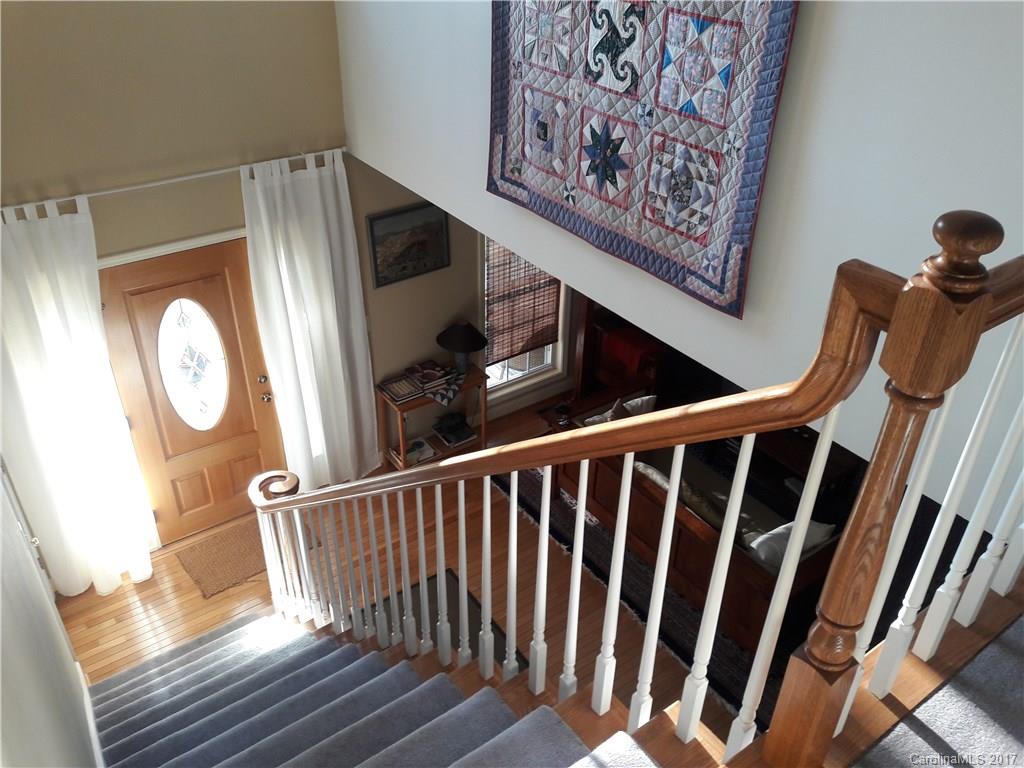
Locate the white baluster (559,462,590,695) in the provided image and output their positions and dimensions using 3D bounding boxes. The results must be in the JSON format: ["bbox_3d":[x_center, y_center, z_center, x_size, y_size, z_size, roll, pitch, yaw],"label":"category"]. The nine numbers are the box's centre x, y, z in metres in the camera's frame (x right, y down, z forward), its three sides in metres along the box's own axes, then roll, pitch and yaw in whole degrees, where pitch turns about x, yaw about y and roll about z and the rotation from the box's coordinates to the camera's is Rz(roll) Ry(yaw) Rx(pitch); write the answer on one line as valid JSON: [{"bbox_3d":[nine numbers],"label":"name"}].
[{"bbox_3d":[0.146,0.521,1.939,0.033,0.867,0.033,-21,39,-30],"label":"white baluster"}]

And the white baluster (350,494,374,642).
[{"bbox_3d":[-0.577,0.785,3.275,0.033,0.861,0.033,-21,38,-30],"label":"white baluster"}]

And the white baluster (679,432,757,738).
[{"bbox_3d":[0.364,0.400,1.503,0.033,0.765,0.033,-21,38,-30],"label":"white baluster"}]

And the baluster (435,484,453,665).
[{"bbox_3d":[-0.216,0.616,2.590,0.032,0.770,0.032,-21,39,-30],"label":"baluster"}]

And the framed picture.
[{"bbox_3d":[-0.682,-0.963,5.680,0.620,0.525,0.030,-21,39,-30],"label":"framed picture"}]

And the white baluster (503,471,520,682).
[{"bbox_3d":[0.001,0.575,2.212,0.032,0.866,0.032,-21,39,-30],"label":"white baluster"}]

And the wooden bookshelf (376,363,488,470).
[{"bbox_3d":[-0.580,0.292,6.354,0.776,0.704,0.300,-21,39,-30],"label":"wooden bookshelf"}]

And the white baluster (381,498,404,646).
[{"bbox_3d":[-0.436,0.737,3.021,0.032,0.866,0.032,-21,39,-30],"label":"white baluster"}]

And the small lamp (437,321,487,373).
[{"bbox_3d":[-0.367,-0.261,6.108,0.370,0.420,0.370,1,33,0],"label":"small lamp"}]

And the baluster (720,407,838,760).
[{"bbox_3d":[0.436,0.406,1.389,0.033,0.880,0.033,-21,38,-30],"label":"baluster"}]

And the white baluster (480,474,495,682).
[{"bbox_3d":[-0.070,0.559,2.309,0.033,0.765,0.033,-21,38,-30],"label":"white baluster"}]

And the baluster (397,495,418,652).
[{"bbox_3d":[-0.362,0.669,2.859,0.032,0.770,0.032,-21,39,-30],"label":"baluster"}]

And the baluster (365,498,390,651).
[{"bbox_3d":[-0.504,0.718,3.115,0.033,0.765,0.033,-21,38,-30],"label":"baluster"}]

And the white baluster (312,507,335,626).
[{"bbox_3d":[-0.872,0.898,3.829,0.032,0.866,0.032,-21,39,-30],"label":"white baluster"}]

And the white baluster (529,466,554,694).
[{"bbox_3d":[0.076,0.507,2.042,0.033,0.774,0.033,-21,39,-30],"label":"white baluster"}]

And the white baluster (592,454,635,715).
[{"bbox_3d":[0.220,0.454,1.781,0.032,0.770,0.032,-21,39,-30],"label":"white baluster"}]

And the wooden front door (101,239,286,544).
[{"bbox_3d":[-1.983,0.102,5.313,0.921,2.030,0.050,-21,38,-30],"label":"wooden front door"}]

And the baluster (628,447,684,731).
[{"bbox_3d":[0.292,0.468,1.674,0.033,0.866,0.033,-21,39,-30],"label":"baluster"}]

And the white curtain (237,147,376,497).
[{"bbox_3d":[-1.303,-0.279,5.483,0.770,2.440,0.130,-21,38,-30],"label":"white curtain"}]

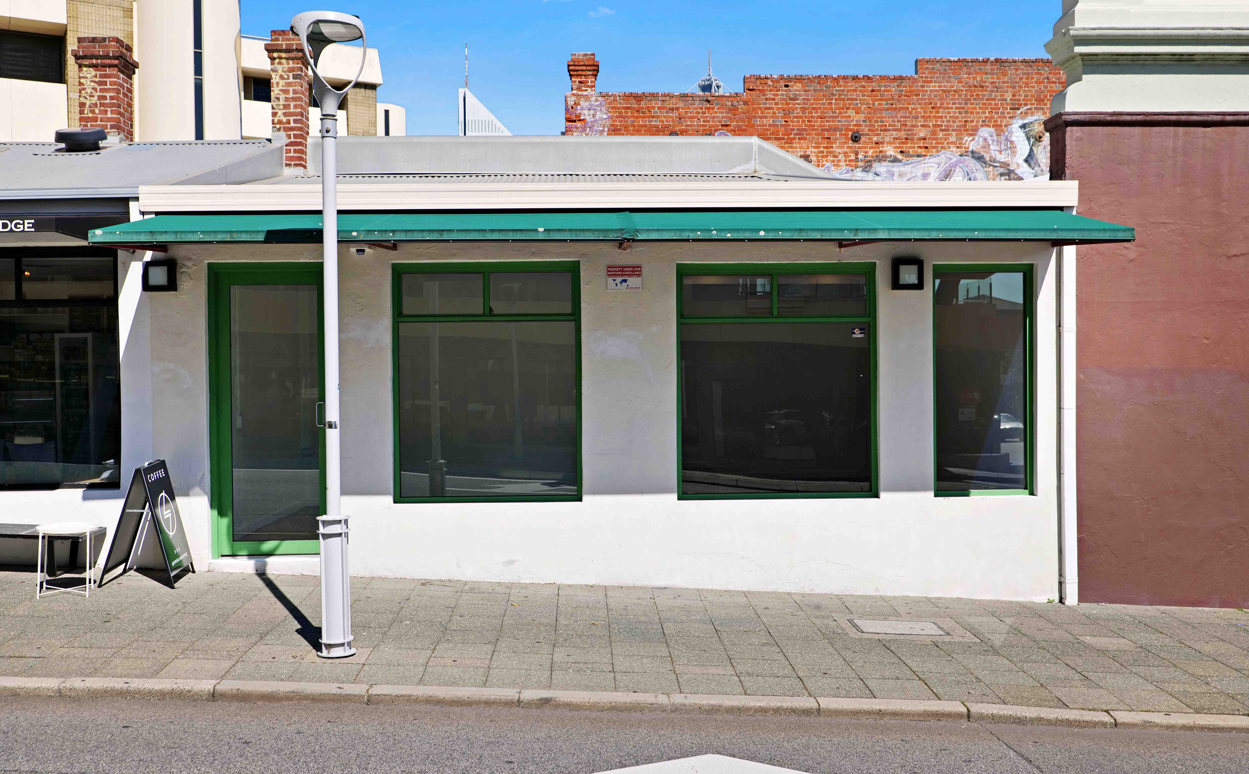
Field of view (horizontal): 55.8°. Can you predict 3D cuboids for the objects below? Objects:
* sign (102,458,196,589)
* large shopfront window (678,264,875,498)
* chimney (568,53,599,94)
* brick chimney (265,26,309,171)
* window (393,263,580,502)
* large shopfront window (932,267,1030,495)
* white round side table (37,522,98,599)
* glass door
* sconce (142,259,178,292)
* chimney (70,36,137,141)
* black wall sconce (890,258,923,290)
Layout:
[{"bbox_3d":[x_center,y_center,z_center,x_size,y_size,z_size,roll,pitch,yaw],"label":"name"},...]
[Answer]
[{"bbox_3d":[-3.775,1.073,9.347,0.543,0.918,0.591,-1,1,-5],"label":"sign"},{"bbox_3d":[1.295,-0.049,10.040,1.712,2.002,0.090,-1,1,-2],"label":"large shopfront window"},{"bbox_3d":[-0.836,-6.290,23.935,0.620,0.824,0.620,-1,1,-2],"label":"chimney"},{"bbox_3d":[-3.888,-3.295,13.775,0.460,1.632,0.460,-1,1,-2],"label":"brick chimney"},{"bbox_3d":[-1.153,-0.038,9.950,1.580,2.021,0.090,-1,1,-2],"label":"window"},{"bbox_3d":[3.065,-0.060,10.104,0.877,1.986,0.090,-1,1,-2],"label":"large shopfront window"},{"bbox_3d":[-4.152,1.286,8.770,0.466,0.503,0.466,-1,1,-2],"label":"white round side table"},{"bbox_3d":[-2.941,0.191,9.882,1.039,2.454,0.100,-1,1,-2],"label":"glass door"},{"bbox_3d":[-3.815,-0.908,9.686,0.246,0.267,0.100,-1,1,-2],"label":"sconce"},{"bbox_3d":[-6.286,-3.556,14.335,0.590,1.249,0.590,-1,1,-2],"label":"chimney"},{"bbox_3d":[2.370,-0.945,9.912,0.251,0.273,0.100,-1,1,-2],"label":"black wall sconce"}]

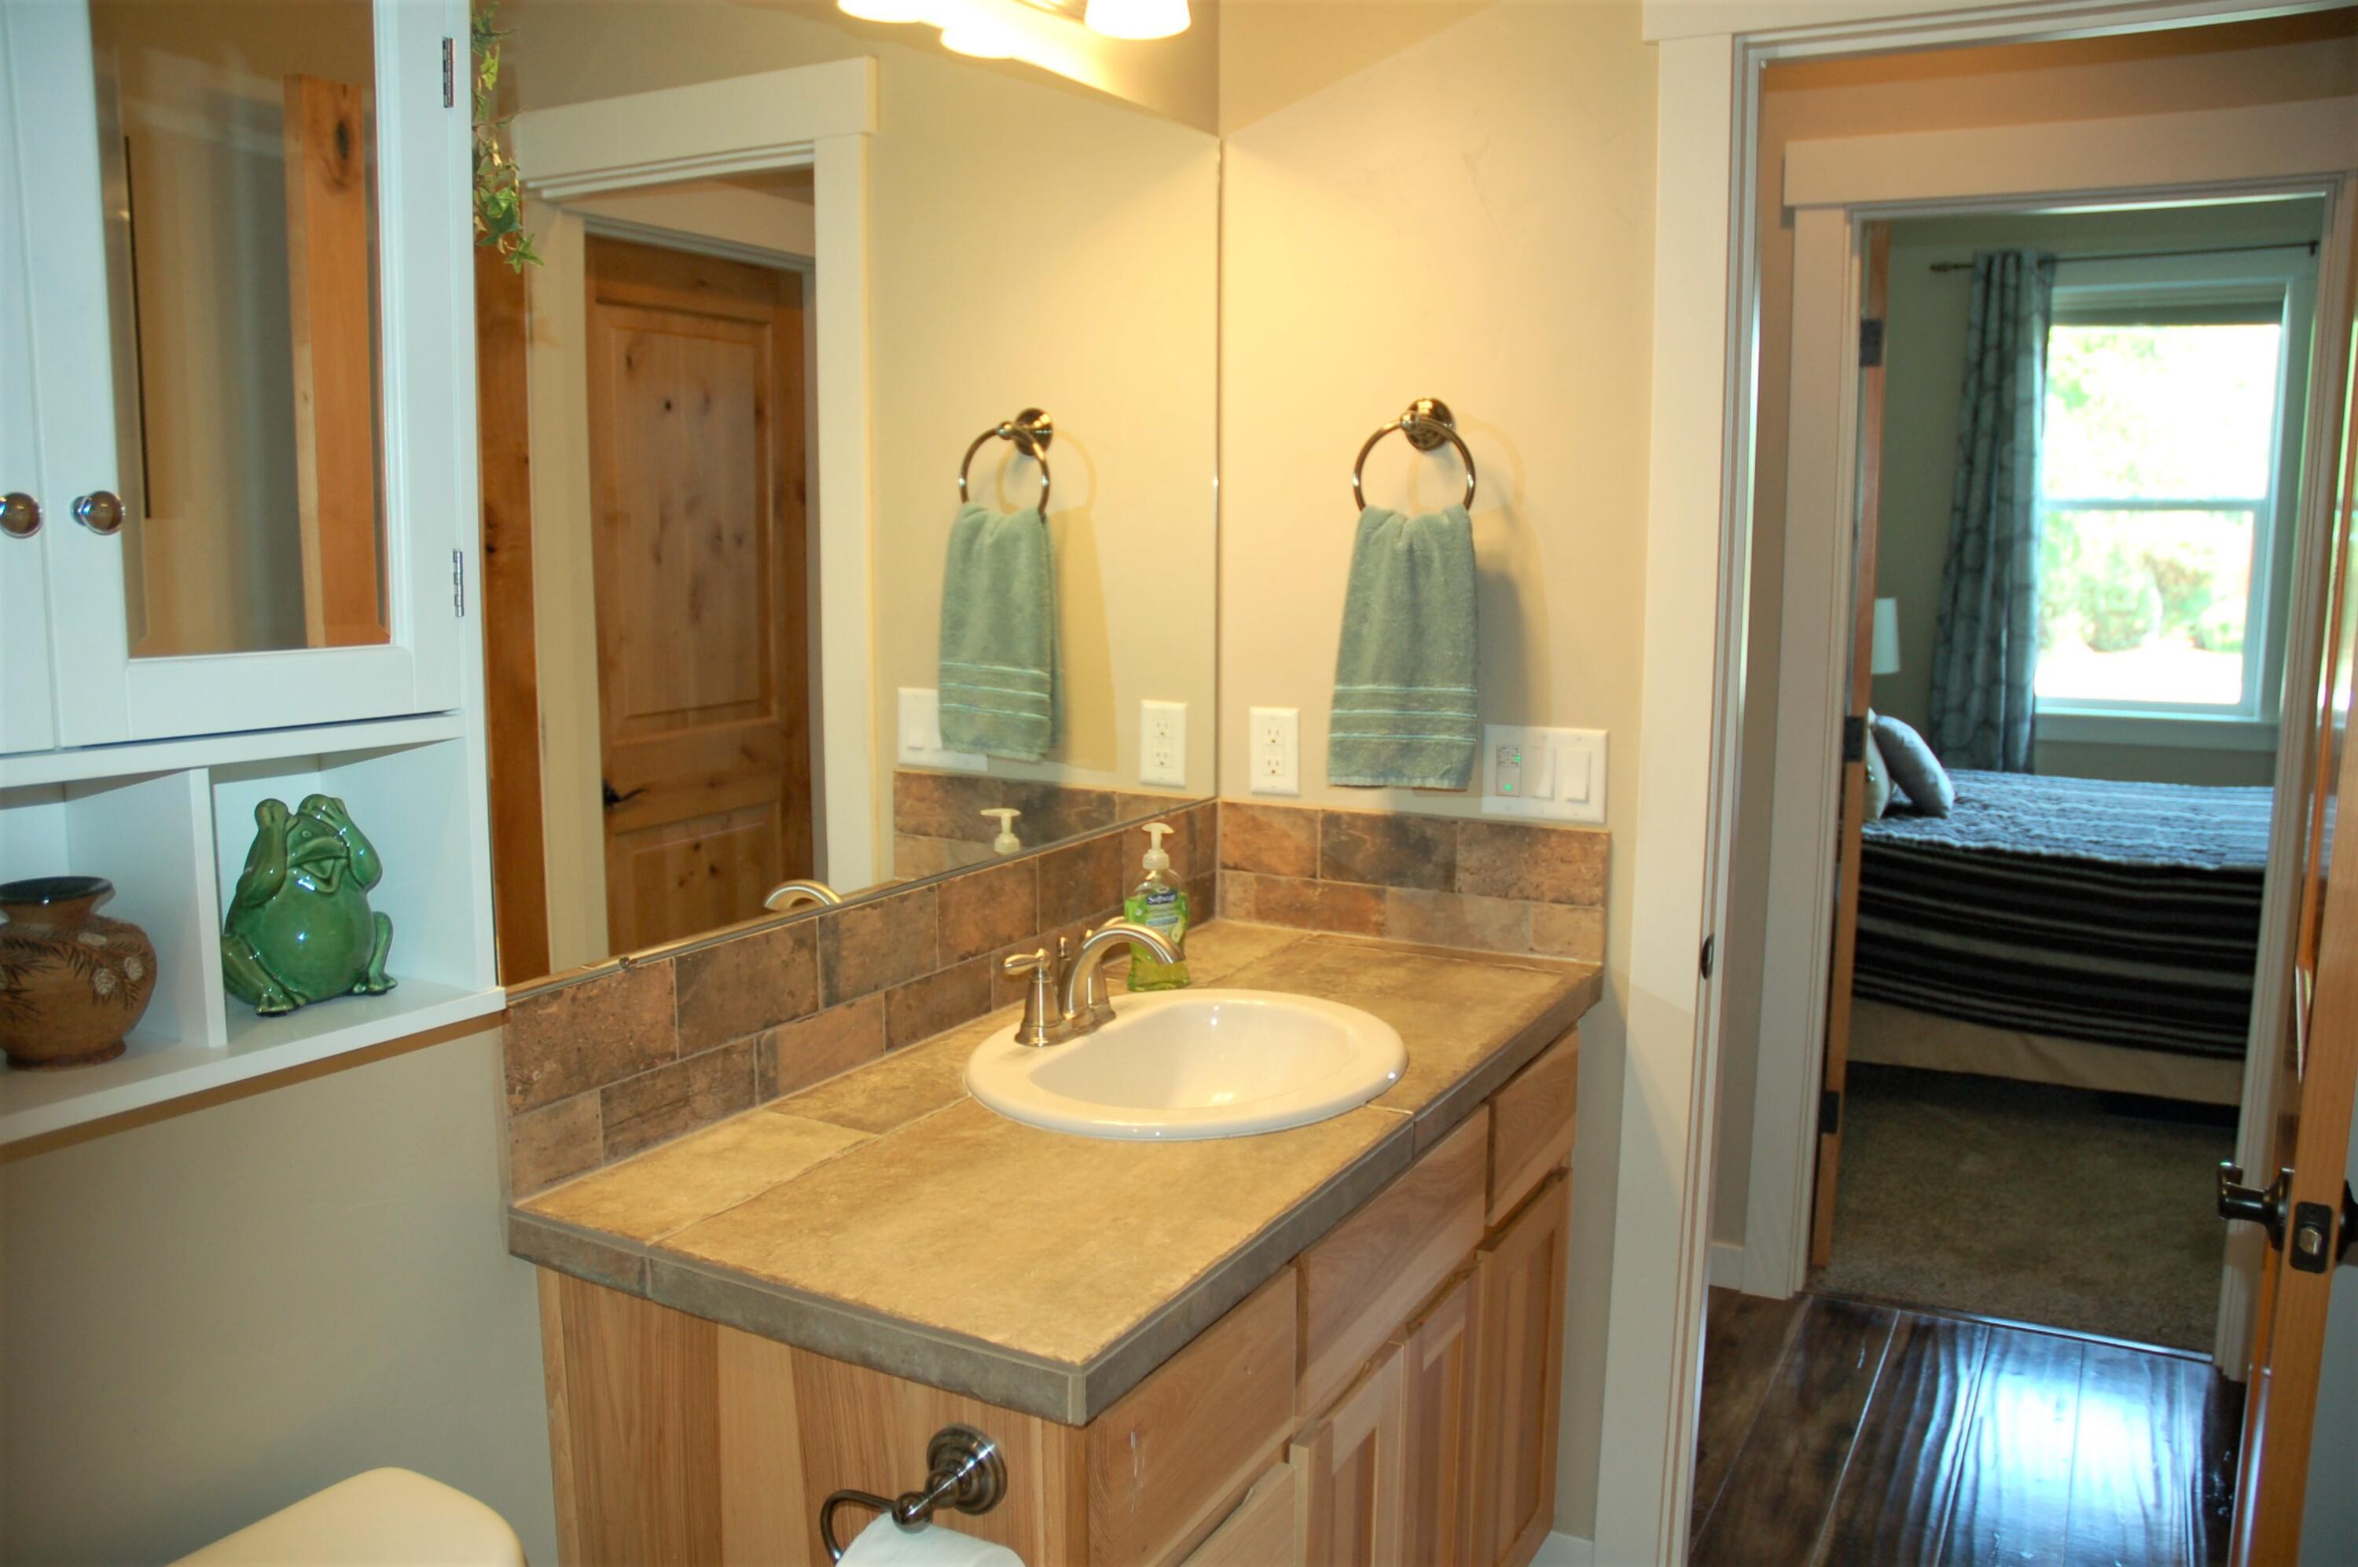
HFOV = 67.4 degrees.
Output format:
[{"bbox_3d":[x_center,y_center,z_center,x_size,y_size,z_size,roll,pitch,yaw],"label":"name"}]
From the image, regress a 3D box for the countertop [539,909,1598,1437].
[{"bbox_3d":[-0.005,0.314,1.875,0.567,0.041,1.265,5,10,29],"label":"countertop"}]

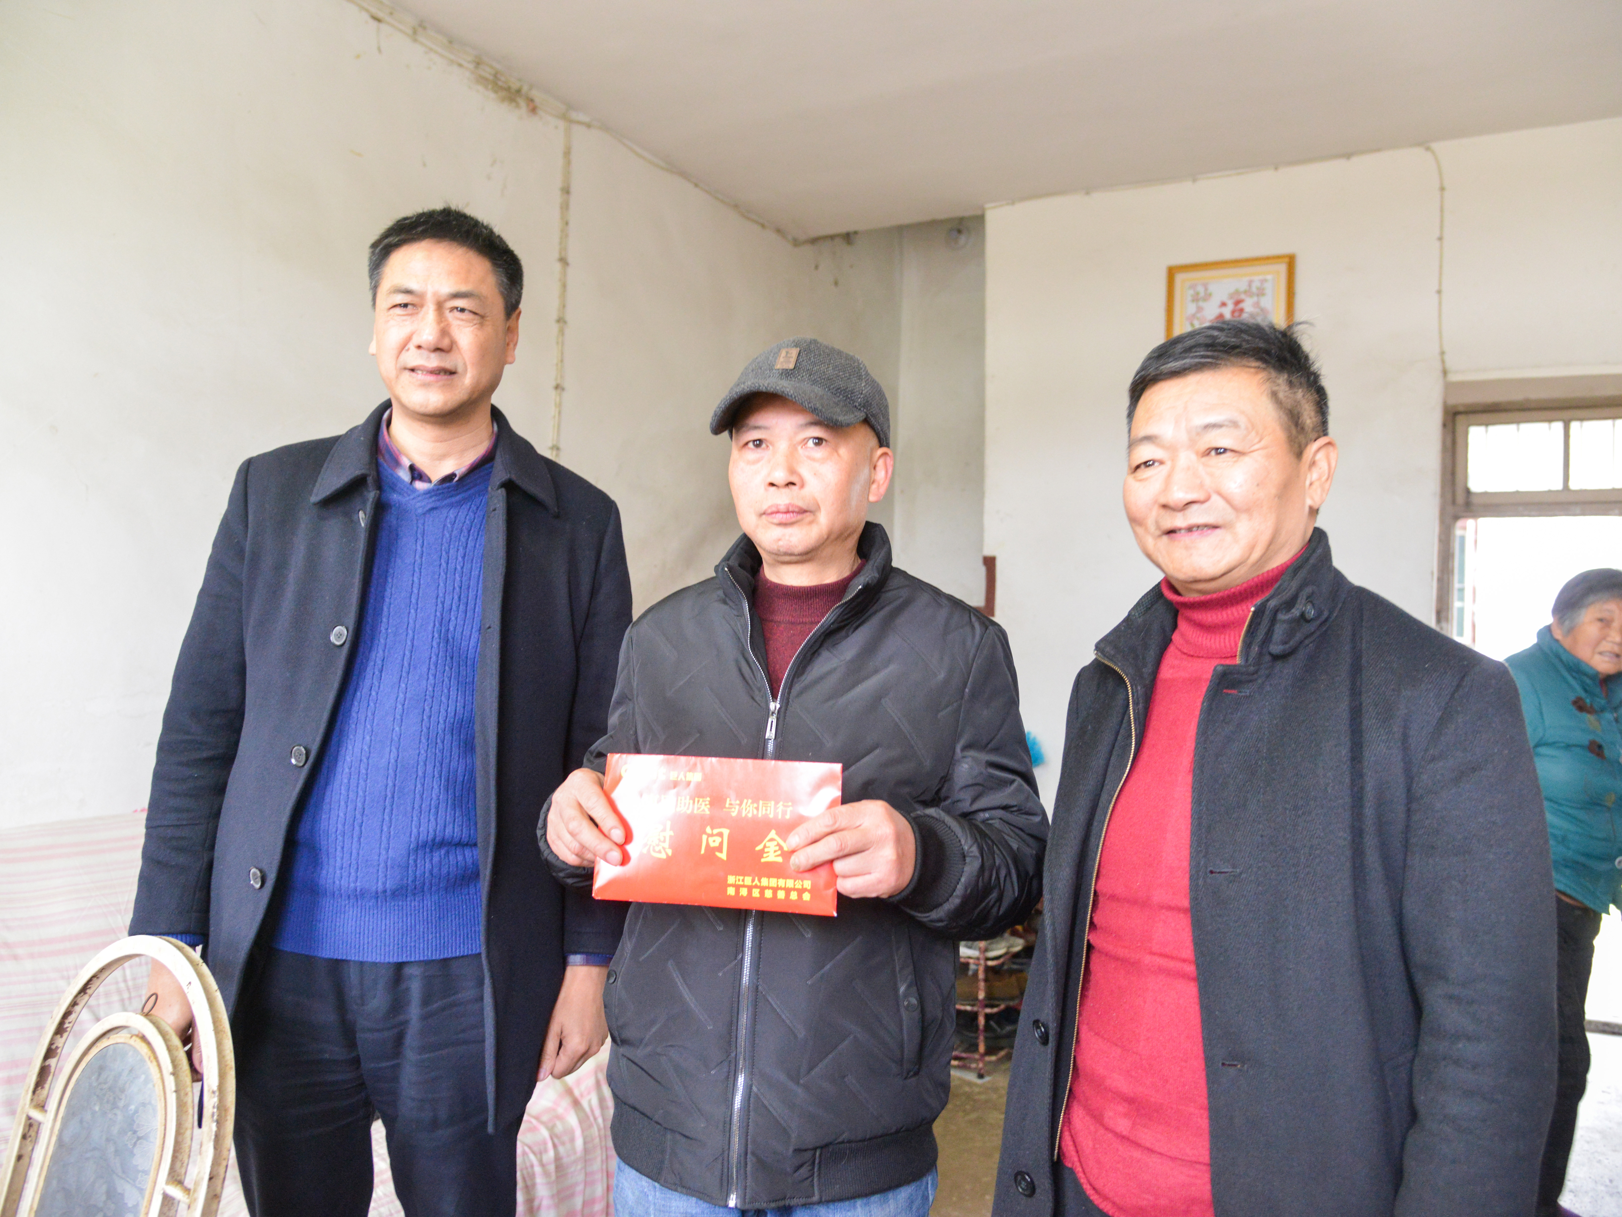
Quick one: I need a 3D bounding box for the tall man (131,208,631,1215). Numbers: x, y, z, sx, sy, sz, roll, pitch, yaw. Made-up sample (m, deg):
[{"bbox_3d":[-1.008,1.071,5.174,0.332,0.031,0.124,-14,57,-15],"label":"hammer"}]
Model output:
[{"bbox_3d":[-0.517,0.400,1.437,0.580,1.750,0.380,2,-1,-6],"label":"tall man"}]

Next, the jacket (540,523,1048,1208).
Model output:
[{"bbox_3d":[-0.029,0.267,1.325,0.570,0.720,0.420,1,-1,15],"label":"jacket"}]

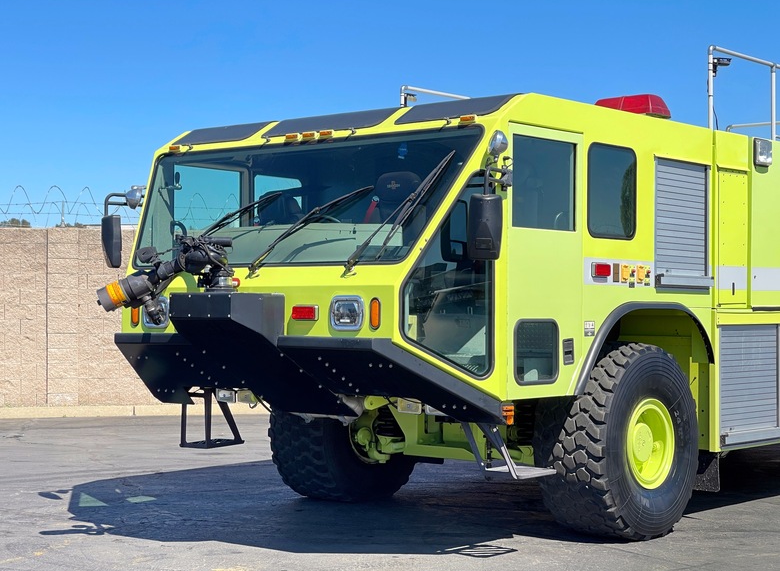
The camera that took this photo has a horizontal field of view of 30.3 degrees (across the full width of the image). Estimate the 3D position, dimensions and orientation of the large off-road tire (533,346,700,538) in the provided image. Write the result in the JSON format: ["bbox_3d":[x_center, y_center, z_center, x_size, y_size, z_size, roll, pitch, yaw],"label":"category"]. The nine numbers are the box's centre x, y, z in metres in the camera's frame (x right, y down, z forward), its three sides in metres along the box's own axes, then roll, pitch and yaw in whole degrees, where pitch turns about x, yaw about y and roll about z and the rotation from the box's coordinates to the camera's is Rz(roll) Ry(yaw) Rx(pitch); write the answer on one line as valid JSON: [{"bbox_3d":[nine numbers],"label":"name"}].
[{"bbox_3d":[1.650,1.096,10.168,0.580,1.345,1.360,-1,-1,40],"label":"large off-road tire"}]

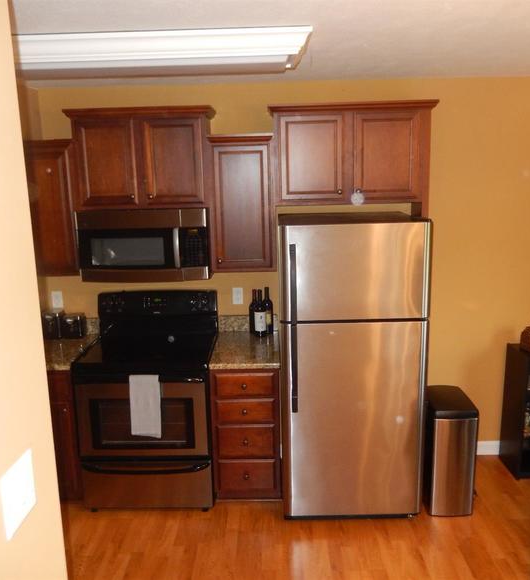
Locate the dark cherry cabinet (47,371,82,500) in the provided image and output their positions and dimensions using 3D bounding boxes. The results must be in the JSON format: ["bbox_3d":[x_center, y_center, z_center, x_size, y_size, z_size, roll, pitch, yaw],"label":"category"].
[{"bbox_3d":[-1.220,0.821,3.488,0.347,0.876,0.625,-1,11,1],"label":"dark cherry cabinet"}]

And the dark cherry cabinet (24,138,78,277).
[{"bbox_3d":[-1.242,-0.489,3.365,0.349,0.786,0.340,-1,11,1],"label":"dark cherry cabinet"}]

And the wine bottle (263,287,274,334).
[{"bbox_3d":[0.018,0.130,3.614,0.076,0.302,0.076,-1,12,1],"label":"wine bottle"}]

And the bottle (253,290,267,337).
[{"bbox_3d":[-0.026,0.145,3.557,0.076,0.298,0.076,-1,12,1],"label":"bottle"}]

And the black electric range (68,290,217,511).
[{"bbox_3d":[-0.683,0.657,3.438,0.757,1.200,0.670,-1,12,1],"label":"black electric range"}]

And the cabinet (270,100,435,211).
[{"bbox_3d":[0.494,-0.779,3.272,0.935,0.572,0.345,-1,11,1],"label":"cabinet"}]

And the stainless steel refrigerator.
[{"bbox_3d":[0.490,0.411,3.320,0.757,1.685,0.710,-1,12,1],"label":"stainless steel refrigerator"}]

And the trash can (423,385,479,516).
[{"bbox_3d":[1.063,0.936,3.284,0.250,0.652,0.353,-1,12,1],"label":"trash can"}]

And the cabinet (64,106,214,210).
[{"bbox_3d":[-0.698,-0.766,3.295,0.834,0.558,0.345,-1,11,1],"label":"cabinet"}]

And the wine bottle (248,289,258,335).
[{"bbox_3d":[-0.066,0.134,3.618,0.076,0.295,0.076,-1,12,1],"label":"wine bottle"}]

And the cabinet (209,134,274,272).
[{"bbox_3d":[-0.124,-0.511,3.339,0.380,0.776,0.340,-1,11,1],"label":"cabinet"}]

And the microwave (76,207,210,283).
[{"bbox_3d":[-0.689,-0.291,3.365,0.749,0.403,0.395,-1,11,1],"label":"microwave"}]

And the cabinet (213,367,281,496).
[{"bbox_3d":[-0.098,0.797,3.502,0.395,0.875,0.620,-1,12,1],"label":"cabinet"}]

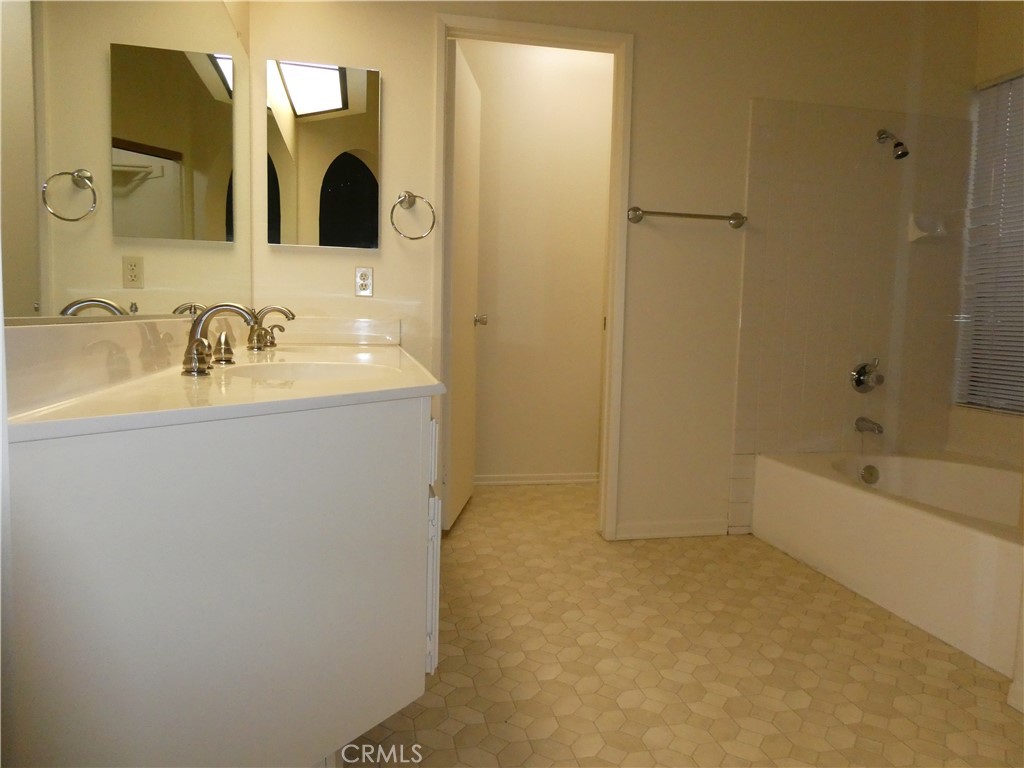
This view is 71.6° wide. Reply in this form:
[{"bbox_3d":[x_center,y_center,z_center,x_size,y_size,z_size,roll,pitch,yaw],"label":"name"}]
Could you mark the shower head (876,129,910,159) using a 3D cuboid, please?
[{"bbox_3d":[1.655,-1.042,3.072,0.065,0.155,0.165,0,5,-11],"label":"shower head"}]

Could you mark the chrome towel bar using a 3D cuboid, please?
[{"bbox_3d":[0.749,-0.699,2.970,0.528,0.067,0.075,0,5,-11],"label":"chrome towel bar"}]

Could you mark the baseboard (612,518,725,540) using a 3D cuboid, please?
[{"bbox_3d":[0.710,0.640,3.115,0.519,0.070,0.012,0,5,-11],"label":"baseboard"}]

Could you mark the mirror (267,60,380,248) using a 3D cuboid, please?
[{"bbox_3d":[-0.711,-0.863,2.693,0.409,0.673,0.022,0,5,-11],"label":"mirror"}]

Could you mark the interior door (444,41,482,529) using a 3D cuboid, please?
[{"bbox_3d":[-0.228,-0.407,3.288,0.035,2.030,0.685,2,5,5],"label":"interior door"}]

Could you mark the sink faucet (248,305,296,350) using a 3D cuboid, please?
[{"bbox_3d":[-0.789,-0.187,2.340,0.147,0.141,0.290,0,5,-11],"label":"sink faucet"}]

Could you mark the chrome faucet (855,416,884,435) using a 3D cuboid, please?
[{"bbox_3d":[1.613,0.191,3.185,0.062,0.068,0.145,0,5,-11],"label":"chrome faucet"}]

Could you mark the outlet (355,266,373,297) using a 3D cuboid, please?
[{"bbox_3d":[-0.576,-0.398,2.770,0.069,0.114,0.007,0,5,-11],"label":"outlet"}]

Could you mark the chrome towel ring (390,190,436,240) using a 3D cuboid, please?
[{"bbox_3d":[-0.384,-0.653,2.756,0.170,0.192,0.062,0,5,-11],"label":"chrome towel ring"}]

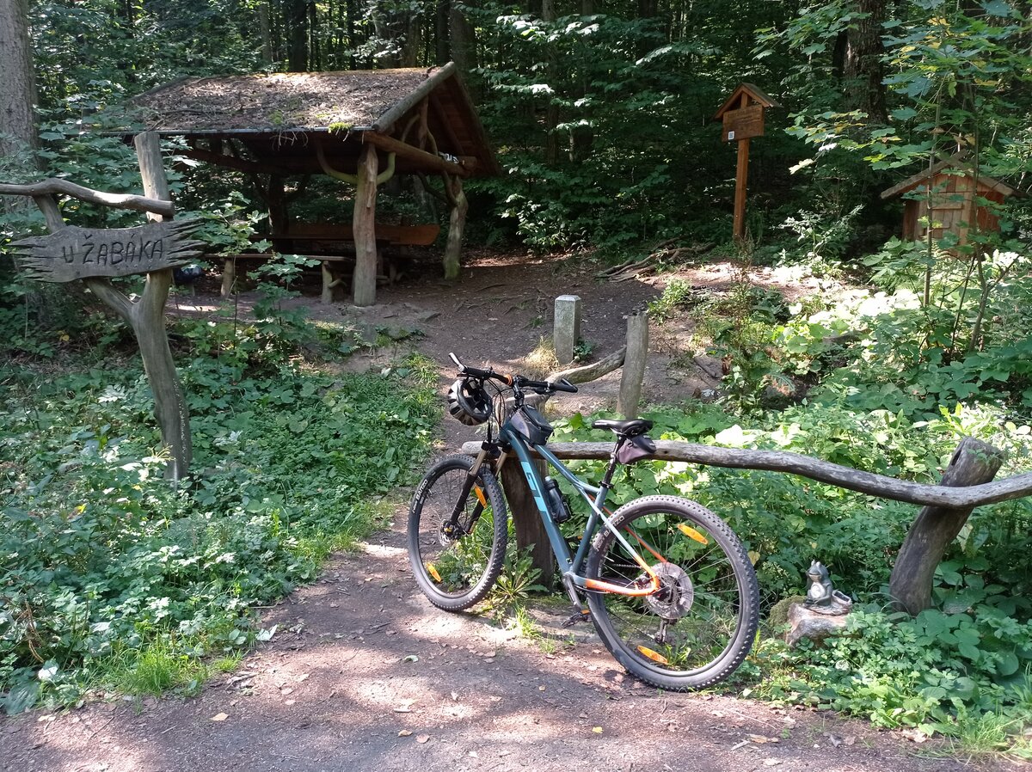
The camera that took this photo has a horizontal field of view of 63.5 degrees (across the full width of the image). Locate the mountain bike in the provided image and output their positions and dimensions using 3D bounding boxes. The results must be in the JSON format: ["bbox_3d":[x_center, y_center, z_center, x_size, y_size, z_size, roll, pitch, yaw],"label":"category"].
[{"bbox_3d":[0.167,0.523,3.576,1.900,1.160,0.740,6,0,42],"label":"mountain bike"}]

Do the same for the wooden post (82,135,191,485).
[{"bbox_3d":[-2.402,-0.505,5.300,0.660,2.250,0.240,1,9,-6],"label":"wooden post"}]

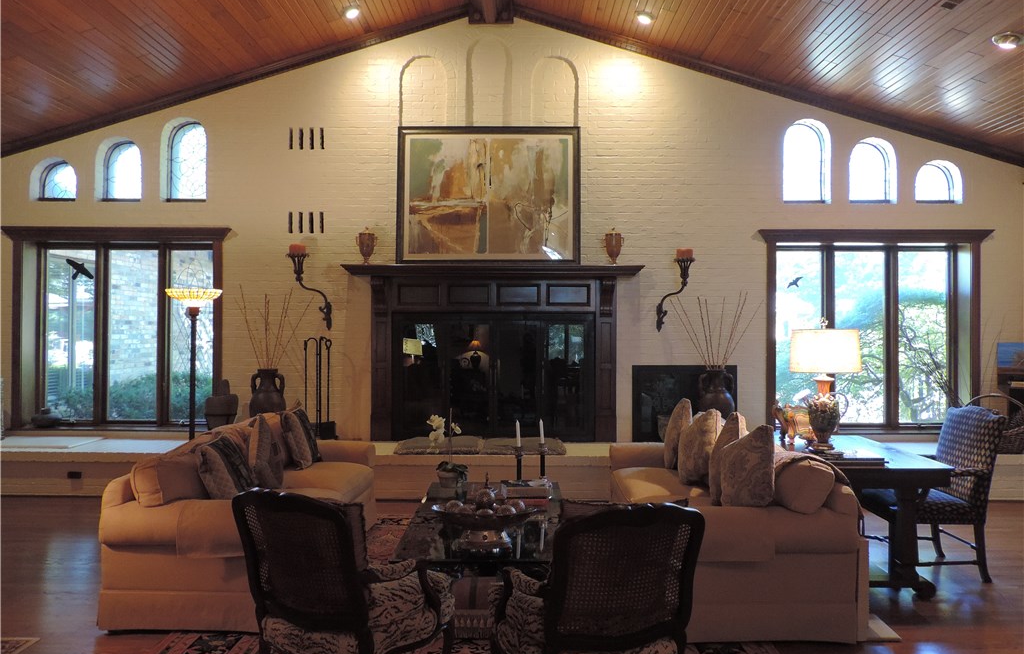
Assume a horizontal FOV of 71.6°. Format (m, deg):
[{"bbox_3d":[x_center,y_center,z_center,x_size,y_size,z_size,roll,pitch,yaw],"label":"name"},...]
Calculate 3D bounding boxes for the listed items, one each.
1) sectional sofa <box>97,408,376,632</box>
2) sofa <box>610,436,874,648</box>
[{"bbox_3d":[-1.554,1.070,4.544,0.933,0.860,2.119,0,0,1],"label":"sectional sofa"},{"bbox_3d":[1.220,1.085,4.482,0.927,0.860,2.150,0,0,1],"label":"sofa"}]

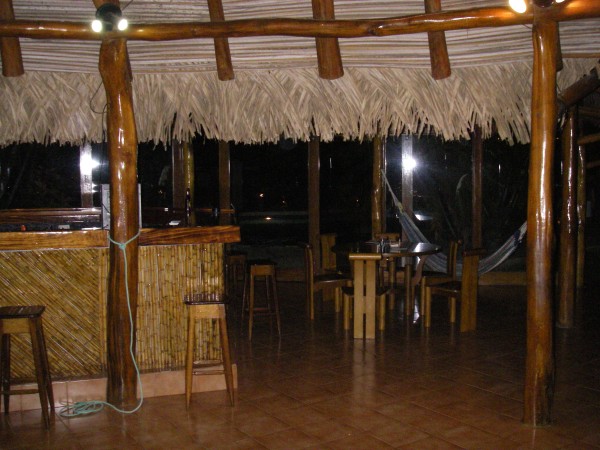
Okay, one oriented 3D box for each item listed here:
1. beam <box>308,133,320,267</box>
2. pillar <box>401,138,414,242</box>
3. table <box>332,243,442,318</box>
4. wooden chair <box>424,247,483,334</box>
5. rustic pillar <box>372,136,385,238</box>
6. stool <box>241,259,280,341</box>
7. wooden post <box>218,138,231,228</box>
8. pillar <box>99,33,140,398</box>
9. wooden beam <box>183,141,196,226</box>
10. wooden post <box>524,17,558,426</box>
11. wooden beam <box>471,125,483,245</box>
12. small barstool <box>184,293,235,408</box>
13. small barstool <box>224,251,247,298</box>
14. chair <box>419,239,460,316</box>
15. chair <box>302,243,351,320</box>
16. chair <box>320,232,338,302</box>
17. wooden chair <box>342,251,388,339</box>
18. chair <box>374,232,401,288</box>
[{"bbox_3d":[0.230,-0.362,10.337,0.160,2.450,0.150,0,4,9],"label":"beam"},{"bbox_3d":[1.656,-0.360,10.102,0.160,2.450,0.150,0,4,9],"label":"pillar"},{"bbox_3d":[1.025,0.646,7.738,1.240,0.760,1.240,0,5,0],"label":"table"},{"bbox_3d":[1.671,0.673,7.037,0.470,0.870,0.470,-3,4,-33],"label":"wooden chair"},{"bbox_3d":[1.172,-0.351,10.026,0.180,2.450,0.170,0,4,9],"label":"rustic pillar"},{"bbox_3d":[-0.370,0.754,6.623,0.350,0.725,0.360,-1,5,-16],"label":"stool"},{"bbox_3d":[-1.207,-0.365,10.573,0.160,2.450,0.150,0,4,9],"label":"wooden post"},{"bbox_3d":[-1.280,-0.009,4.685,0.250,2.560,0.240,0,5,0],"label":"pillar"},{"bbox_3d":[-1.335,-0.149,8.014,0.150,2.300,0.150,0,5,0],"label":"wooden beam"},{"bbox_3d":[1.545,-0.001,4.216,0.200,2.570,0.180,1,4,20],"label":"wooden post"},{"bbox_3d":[2.675,-0.359,9.935,0.160,2.450,0.150,0,4,9],"label":"wooden beam"},{"bbox_3d":[-0.635,0.897,4.798,0.360,0.735,0.370,0,5,-6],"label":"small barstool"},{"bbox_3d":[-0.735,0.684,7.480,0.350,0.725,0.350,-1,5,-17],"label":"small barstool"},{"bbox_3d":[1.655,0.620,7.885,0.470,0.870,0.470,-1,4,-13],"label":"chair"},{"bbox_3d":[0.335,0.625,7.465,0.490,0.845,0.460,-2,5,-24],"label":"chair"},{"bbox_3d":[0.570,0.579,8.613,0.470,0.880,0.470,-4,5,-44],"label":"chair"},{"bbox_3d":[0.670,0.684,6.707,0.460,0.850,0.490,0,5,6],"label":"wooden chair"},{"bbox_3d":[1.130,0.546,8.442,0.460,0.845,0.490,1,5,7],"label":"chair"}]

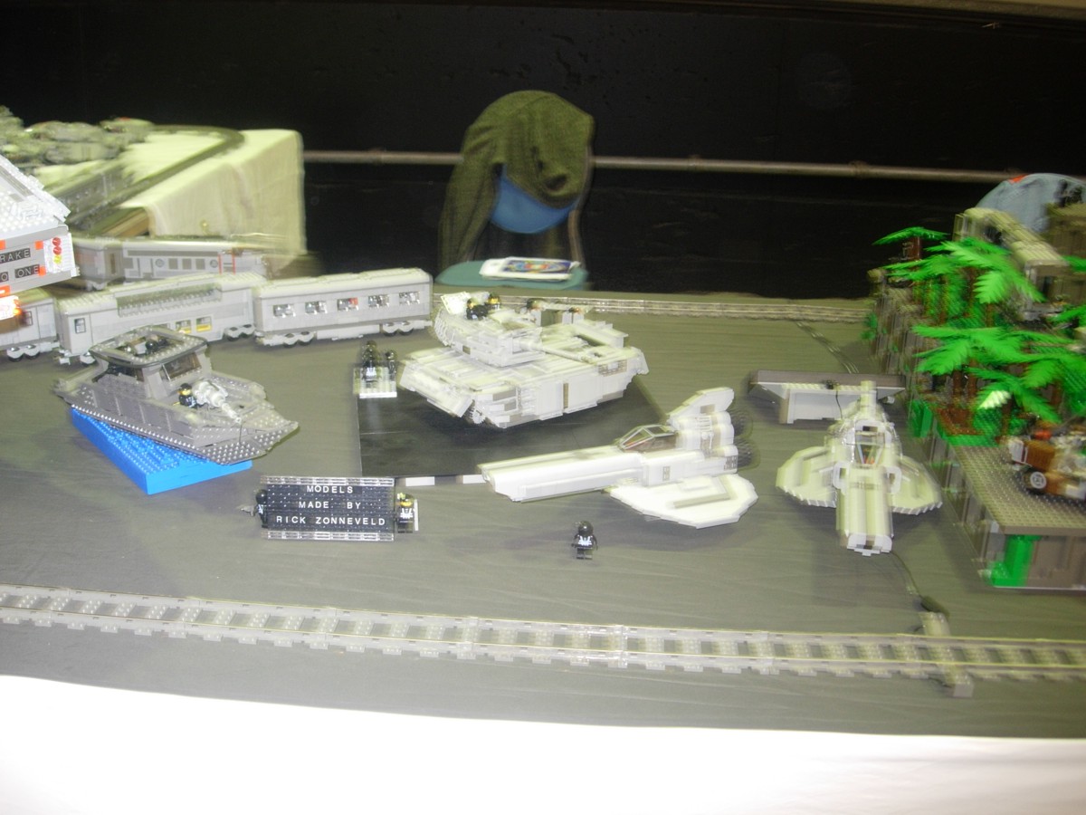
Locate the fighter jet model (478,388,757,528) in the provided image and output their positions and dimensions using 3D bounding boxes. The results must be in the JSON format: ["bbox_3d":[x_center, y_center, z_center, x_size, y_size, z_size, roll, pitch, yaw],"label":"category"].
[{"bbox_3d":[0.092,0.049,1.272,0.275,0.117,0.178,-6,22,-18],"label":"fighter jet model"}]

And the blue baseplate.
[{"bbox_3d":[-0.464,0.033,1.436,0.122,0.027,0.256,-15,26,-35],"label":"blue baseplate"}]

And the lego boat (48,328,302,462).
[{"bbox_3d":[-0.449,-0.023,1.428,0.365,0.090,0.126,14,25,30],"label":"lego boat"}]

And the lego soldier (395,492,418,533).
[{"bbox_3d":[-0.142,0.108,1.229,0.024,0.043,0.014,2,21,4],"label":"lego soldier"}]

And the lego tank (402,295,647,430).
[{"bbox_3d":[-0.024,-0.066,1.555,0.295,0.134,0.230,-15,26,-35],"label":"lego tank"}]

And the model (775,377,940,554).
[{"bbox_3d":[0.337,0.064,1.241,0.178,0.117,0.275,5,22,11],"label":"model"}]

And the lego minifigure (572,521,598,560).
[{"bbox_3d":[0.042,0.129,1.181,0.026,0.043,0.014,1,21,2],"label":"lego minifigure"}]

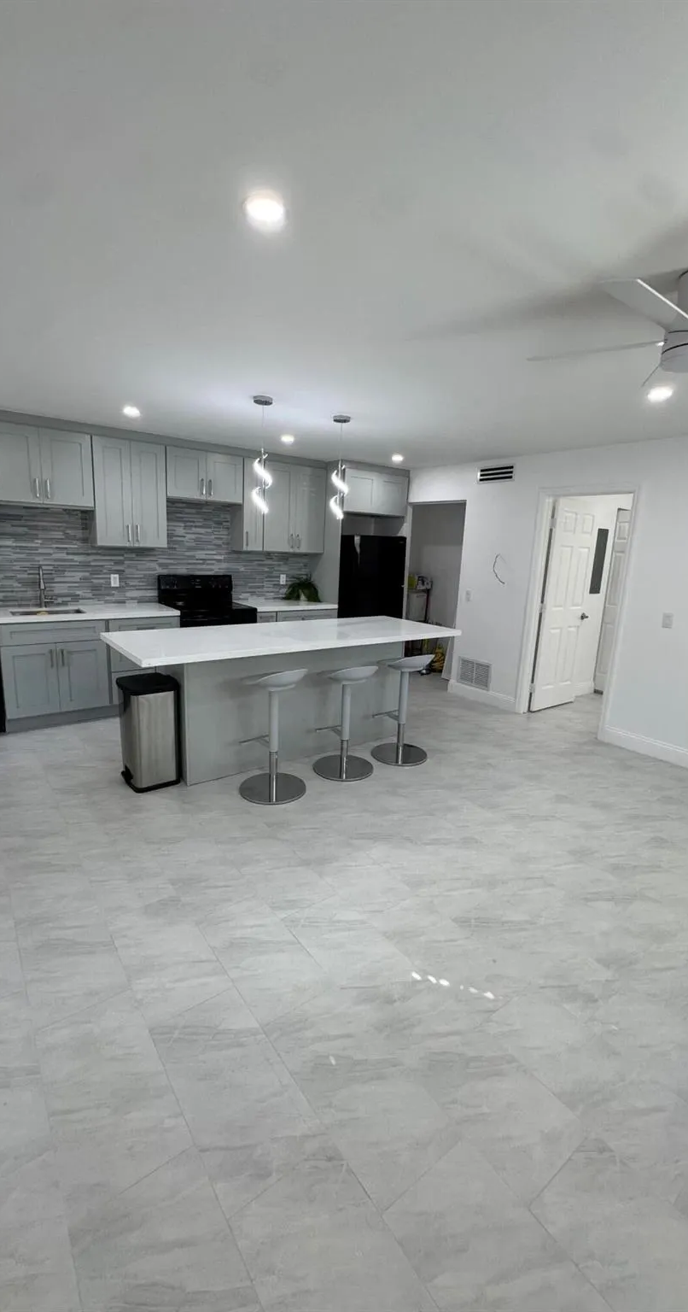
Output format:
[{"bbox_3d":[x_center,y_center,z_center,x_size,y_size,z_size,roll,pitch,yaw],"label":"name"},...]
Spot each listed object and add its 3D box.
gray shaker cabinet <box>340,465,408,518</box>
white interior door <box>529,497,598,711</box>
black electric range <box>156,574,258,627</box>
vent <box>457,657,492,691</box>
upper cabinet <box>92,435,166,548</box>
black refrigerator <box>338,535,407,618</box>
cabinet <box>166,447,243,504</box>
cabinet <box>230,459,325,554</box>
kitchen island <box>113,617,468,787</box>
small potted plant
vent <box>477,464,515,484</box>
[{"bbox_3d":[0.204,-1.869,6.149,0.910,0.440,0.575,-6,15,-36],"label":"gray shaker cabinet"},{"bbox_3d":[2.219,-0.476,5.306,0.725,2.050,0.040,-6,15,-36],"label":"white interior door"},{"bbox_3d":[-1.357,-0.182,5.293,0.765,1.190,0.690,-6,15,-36],"label":"black electric range"},{"bbox_3d":[1.378,0.191,5.641,0.020,0.298,0.450,-6,15,-35],"label":"vent"},{"bbox_3d":[-1.955,-1.442,4.786,0.604,0.888,0.325,-6,15,-36],"label":"upper cabinet"},{"bbox_3d":[0.152,-0.552,6.241,0.755,1.665,0.750,-6,15,-35],"label":"black refrigerator"},{"bbox_3d":[-1.390,-1.724,5.143,0.753,0.435,0.325,-6,15,-36],"label":"cabinet"},{"bbox_3d":[-0.688,-1.581,5.683,0.990,0.910,0.320,-6,15,-35],"label":"cabinet"},{"bbox_3d":[-0.362,0.274,4.017,2.502,0.914,0.950,-6,15,-36],"label":"kitchen island"},{"bbox_3d":[-0.475,-0.762,5.968,0.350,0.311,0.350,-6,15,-35],"label":"small potted plant"},{"bbox_3d":[1.482,-1.777,5.192,0.020,0.160,0.450,-6,15,-35],"label":"vent"}]

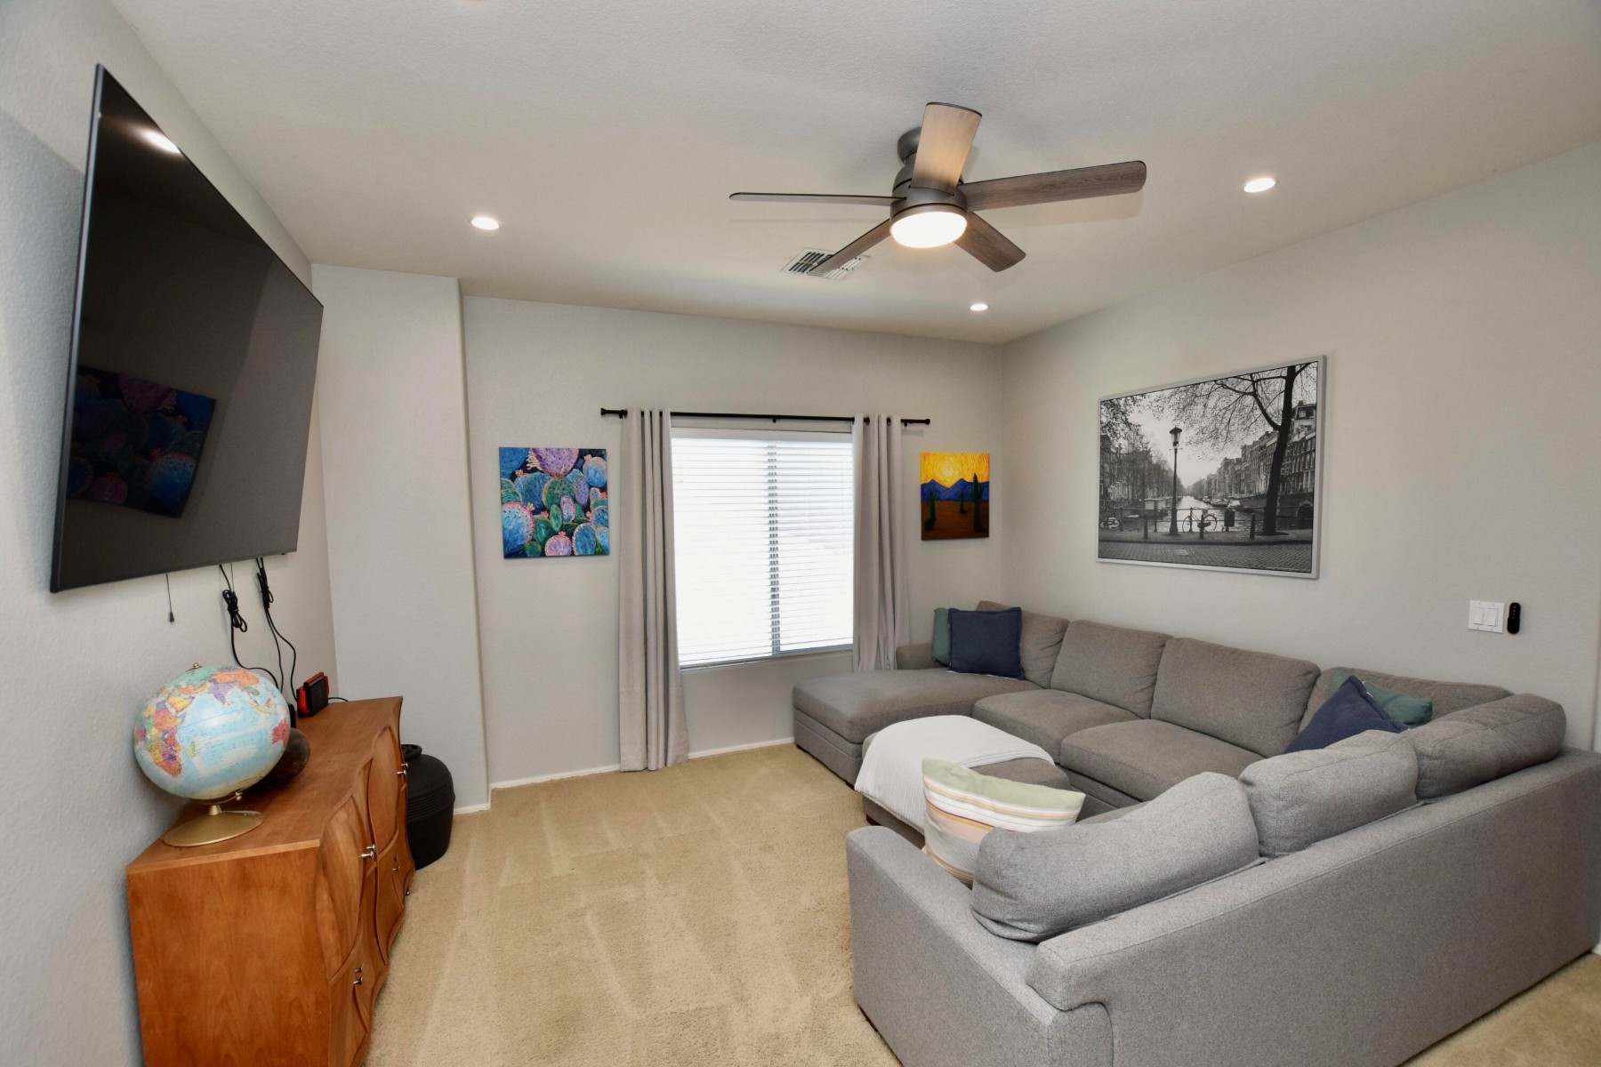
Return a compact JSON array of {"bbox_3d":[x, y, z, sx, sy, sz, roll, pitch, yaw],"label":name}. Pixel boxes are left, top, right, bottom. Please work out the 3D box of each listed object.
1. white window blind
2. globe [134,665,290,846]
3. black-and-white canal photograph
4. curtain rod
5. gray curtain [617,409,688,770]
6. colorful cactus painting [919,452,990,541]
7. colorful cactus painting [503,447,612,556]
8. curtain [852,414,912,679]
[{"bbox_3d":[-0.153,0.072,4.447,1.464,1.498,0.060,-3,3,-23],"label":"white window blind"},{"bbox_3d":[-1.427,0.523,1.633,0.310,0.388,0.305,-3,3,-24],"label":"globe"},{"bbox_3d":[2.192,-0.319,3.714,0.035,1.033,1.286,-3,3,-24],"label":"black-and-white canal photograph"},{"bbox_3d":[-0.120,-0.735,4.282,2.230,0.065,0.080,-3,3,-23],"label":"curtain rod"},{"bbox_3d":[-0.899,0.341,3.976,0.366,2.163,0.130,-3,3,-23],"label":"gray curtain"},{"bbox_3d":[1.136,-0.269,4.900,0.600,0.624,0.035,-3,3,-23],"label":"colorful cactus painting"},{"bbox_3d":[-1.395,-0.173,3.818,0.570,0.618,0.035,-3,3,-23],"label":"colorful cactus painting"},{"bbox_3d":[0.566,0.275,4.602,0.443,2.164,0.130,-3,3,-23],"label":"curtain"}]

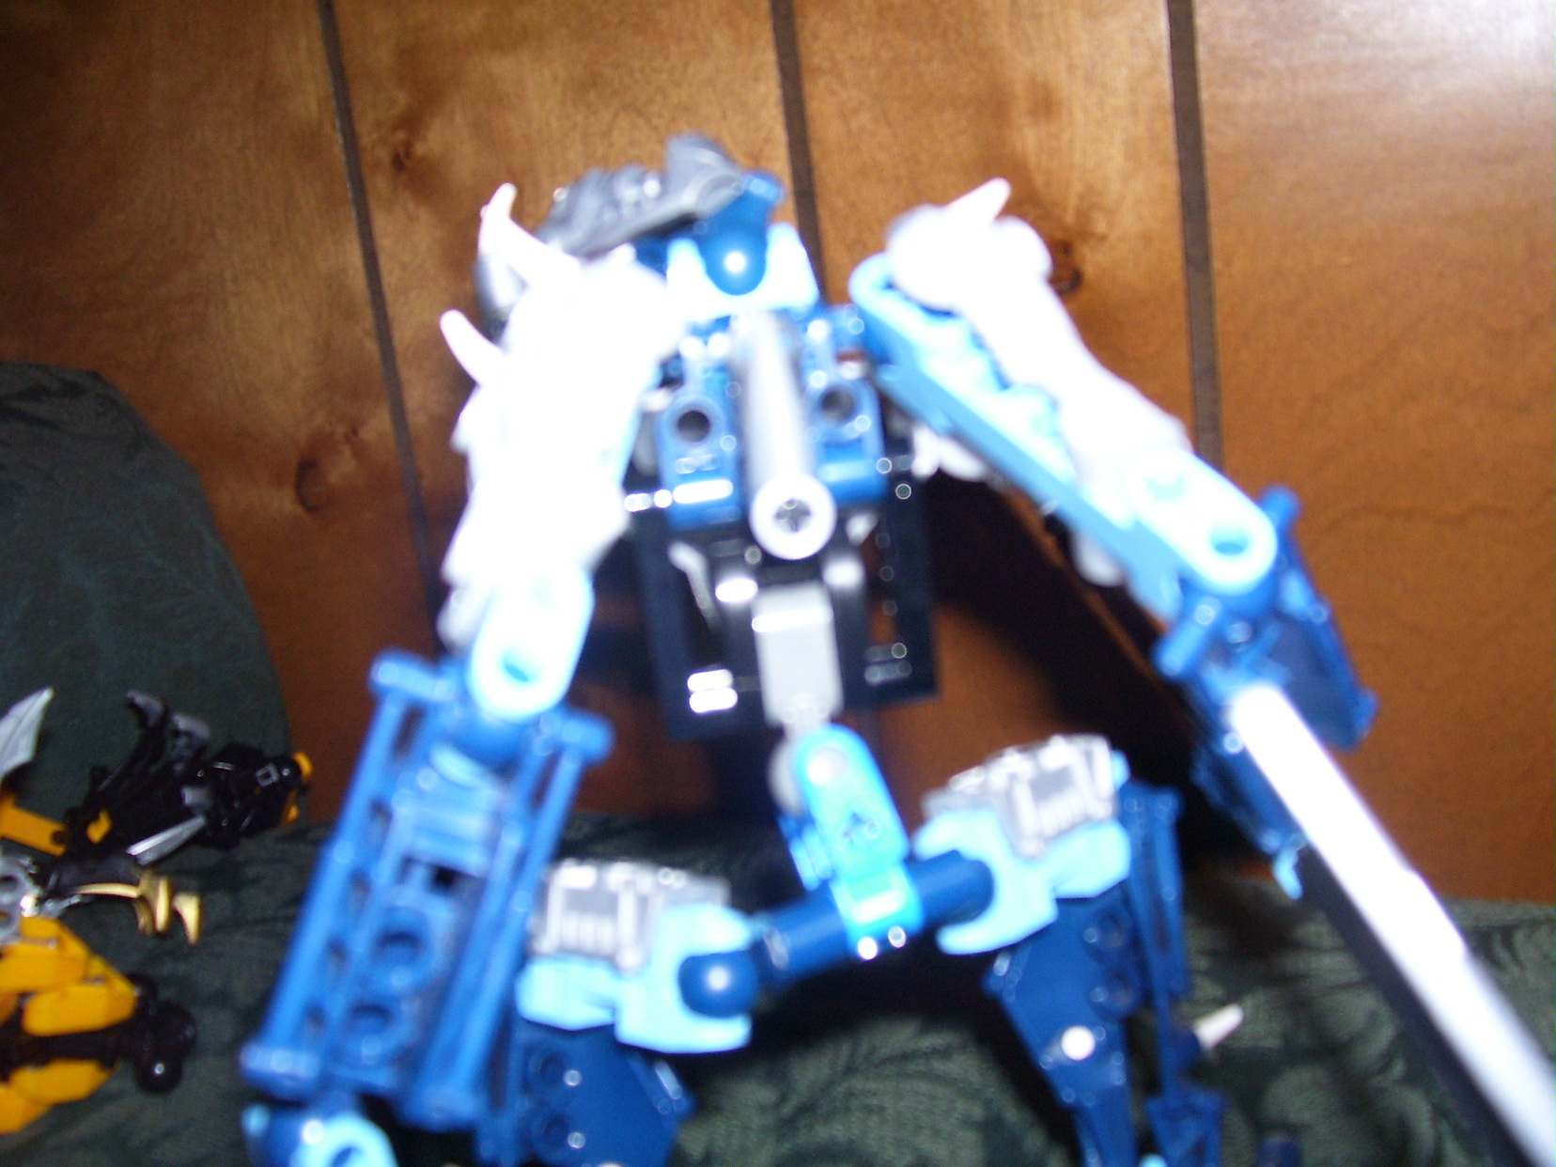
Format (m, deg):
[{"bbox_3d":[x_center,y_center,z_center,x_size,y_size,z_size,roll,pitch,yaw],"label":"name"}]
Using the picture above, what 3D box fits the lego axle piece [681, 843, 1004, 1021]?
[{"bbox_3d":[0.007,0.041,0.177,0.040,0.010,0.010,-20,11,-8],"label":"lego axle piece"}]

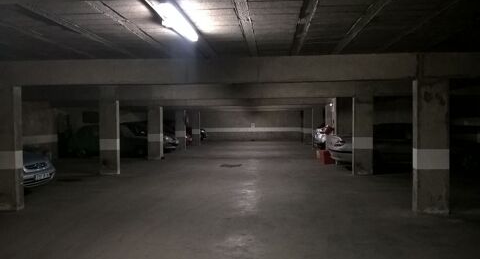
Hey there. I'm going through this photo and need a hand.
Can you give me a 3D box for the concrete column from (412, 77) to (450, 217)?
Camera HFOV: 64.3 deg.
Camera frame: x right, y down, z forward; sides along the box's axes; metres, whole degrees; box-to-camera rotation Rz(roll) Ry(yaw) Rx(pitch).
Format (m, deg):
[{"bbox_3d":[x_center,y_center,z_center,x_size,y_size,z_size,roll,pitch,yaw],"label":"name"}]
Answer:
[{"bbox_3d":[3.152,0.271,6.300,0.512,2.190,0.230,0,1,4],"label":"concrete column"}]

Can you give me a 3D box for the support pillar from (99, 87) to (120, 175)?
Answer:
[{"bbox_3d":[-3.863,0.152,11.389,0.512,2.371,0.230,0,1,4],"label":"support pillar"}]

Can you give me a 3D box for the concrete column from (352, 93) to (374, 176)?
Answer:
[{"bbox_3d":[3.450,0.190,10.733,0.504,2.158,0.237,0,1,4],"label":"concrete column"}]

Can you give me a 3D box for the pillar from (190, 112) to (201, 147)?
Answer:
[{"bbox_3d":[-2.884,-0.033,25.086,0.512,2.190,0.230,0,1,4],"label":"pillar"}]

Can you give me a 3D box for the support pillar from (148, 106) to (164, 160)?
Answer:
[{"bbox_3d":[-3.527,0.152,15.920,0.504,2.158,0.237,0,1,4],"label":"support pillar"}]

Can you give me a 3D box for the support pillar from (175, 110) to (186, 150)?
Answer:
[{"bbox_3d":[-3.210,0.059,20.521,0.512,2.190,0.230,0,1,4],"label":"support pillar"}]

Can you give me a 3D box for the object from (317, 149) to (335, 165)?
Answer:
[{"bbox_3d":[3.118,0.943,13.636,0.550,0.560,0.500,0,1,4],"label":"object"}]

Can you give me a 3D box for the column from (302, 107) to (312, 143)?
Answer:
[{"bbox_3d":[4.395,-0.090,24.657,0.504,2.158,0.237,0,1,4],"label":"column"}]

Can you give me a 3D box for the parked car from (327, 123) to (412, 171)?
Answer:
[{"bbox_3d":[5.092,0.481,12.285,4.200,1.500,1.740,0,1,4],"label":"parked car"}]

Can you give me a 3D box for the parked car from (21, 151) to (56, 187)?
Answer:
[{"bbox_3d":[-6.325,0.680,8.313,4.150,1.450,1.720,0,1,4],"label":"parked car"}]

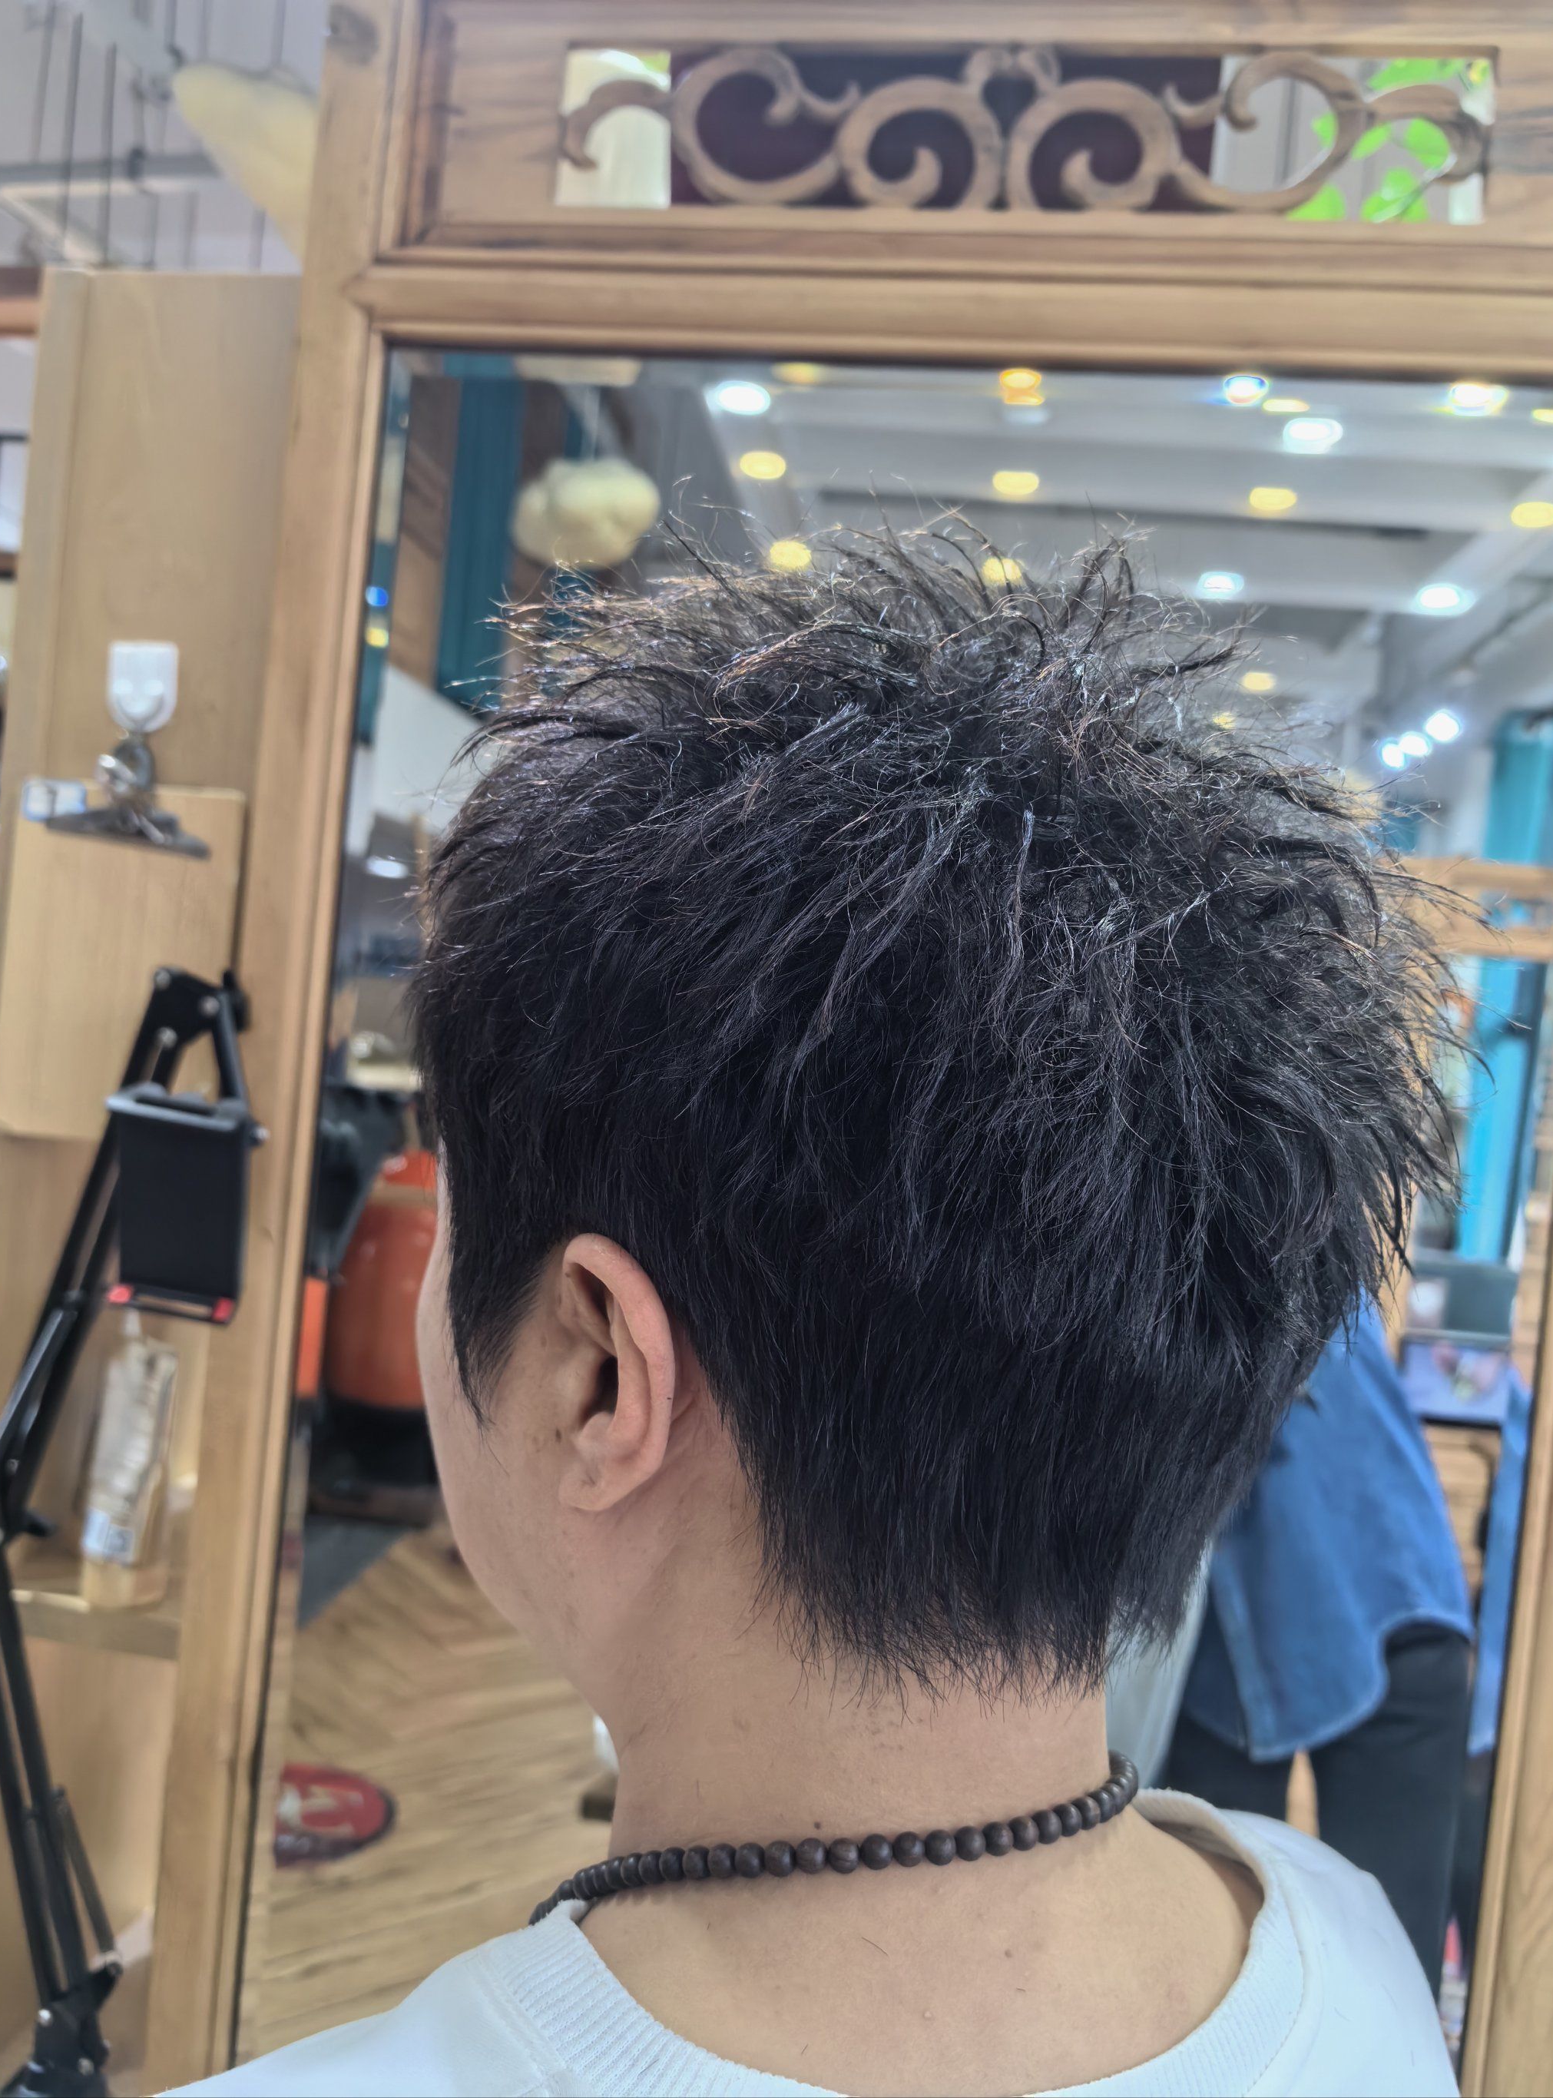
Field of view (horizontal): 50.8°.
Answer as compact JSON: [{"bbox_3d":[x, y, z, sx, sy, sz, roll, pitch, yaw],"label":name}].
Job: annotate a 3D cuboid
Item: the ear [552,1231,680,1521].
[{"bbox_3d":[-0.036,0.072,0.362,0.022,0.062,0.035,2,1,-40],"label":"ear"}]

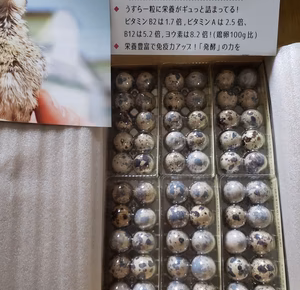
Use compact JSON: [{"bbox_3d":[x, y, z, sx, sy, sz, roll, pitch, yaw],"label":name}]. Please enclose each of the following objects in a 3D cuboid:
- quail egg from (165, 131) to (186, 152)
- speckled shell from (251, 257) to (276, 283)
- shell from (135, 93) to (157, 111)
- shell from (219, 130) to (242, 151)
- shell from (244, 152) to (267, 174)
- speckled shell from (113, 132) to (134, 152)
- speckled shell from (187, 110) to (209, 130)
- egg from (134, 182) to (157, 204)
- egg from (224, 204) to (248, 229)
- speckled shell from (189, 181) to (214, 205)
[{"bbox_3d":[0.033,-0.005,0.383,0.025,0.032,0.025,-1,75,4],"label":"quail egg"},{"bbox_3d":[0.128,0.141,0.339,0.026,0.032,0.026,-1,75,4],"label":"speckled shell"},{"bbox_3d":[-0.006,-0.057,0.390,0.025,0.032,0.025,-1,75,3],"label":"shell"},{"bbox_3d":[0.099,-0.005,0.369,0.025,0.032,0.025,-1,75,3],"label":"shell"},{"bbox_3d":[0.129,0.021,0.369,0.026,0.032,0.026,-1,75,3],"label":"shell"},{"bbox_3d":[-0.035,-0.005,0.388,0.025,0.032,0.025,-1,75,4],"label":"speckled shell"},{"bbox_3d":[0.062,-0.031,0.389,0.025,0.032,0.025,-1,75,4],"label":"speckled shell"},{"bbox_3d":[-0.006,0.059,0.368,0.027,0.032,0.027,-1,74,5],"label":"egg"},{"bbox_3d":[0.099,0.082,0.346,0.025,0.032,0.025,-1,75,3],"label":"egg"},{"bbox_3d":[0.061,0.056,0.355,0.026,0.033,0.026,-1,75,3],"label":"speckled shell"}]

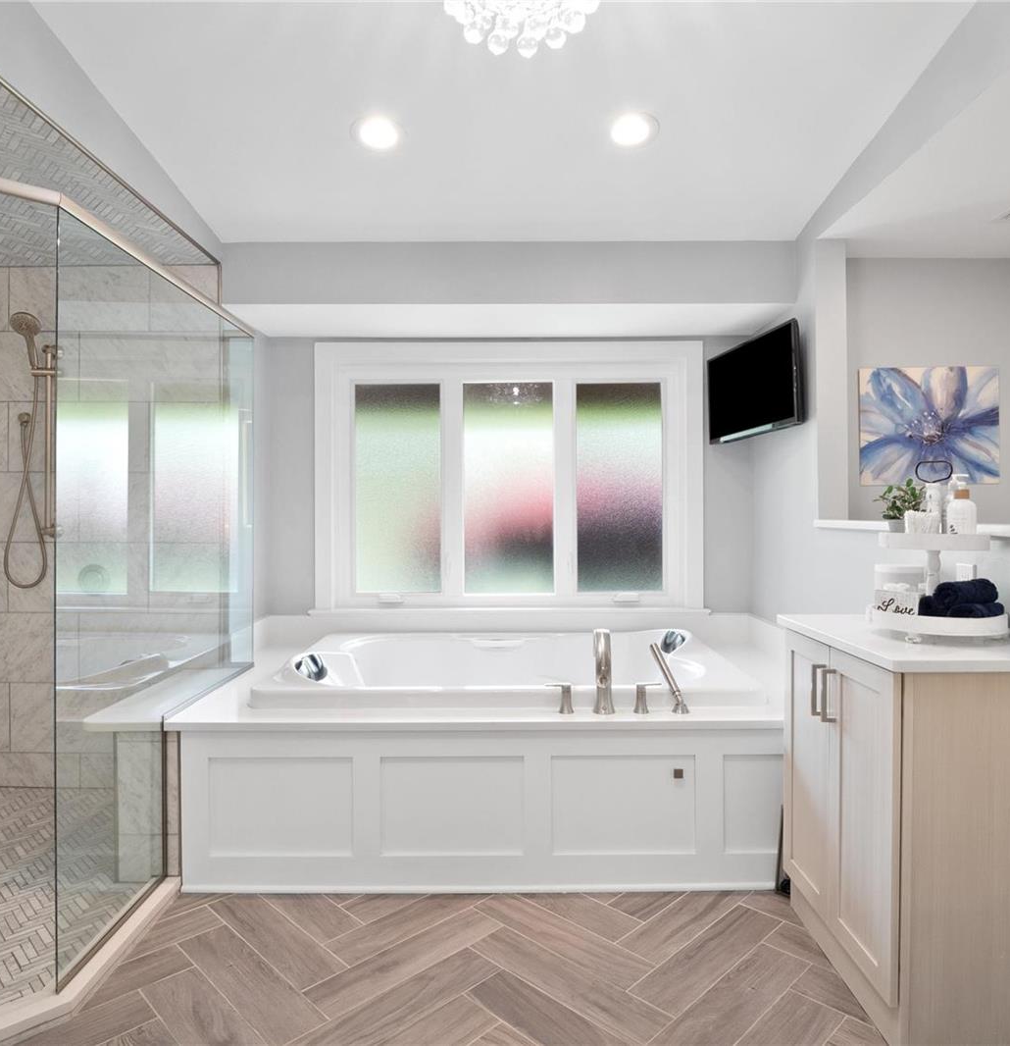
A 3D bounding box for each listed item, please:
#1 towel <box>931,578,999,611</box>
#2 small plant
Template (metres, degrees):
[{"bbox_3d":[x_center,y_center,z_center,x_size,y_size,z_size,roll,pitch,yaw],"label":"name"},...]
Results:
[{"bbox_3d":[1.170,0.182,1.772,0.158,0.070,0.075,0,1,-18],"label":"towel"},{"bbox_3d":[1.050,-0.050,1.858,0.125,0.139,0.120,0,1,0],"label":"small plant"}]

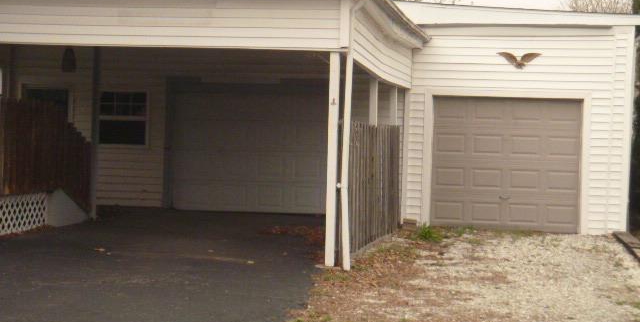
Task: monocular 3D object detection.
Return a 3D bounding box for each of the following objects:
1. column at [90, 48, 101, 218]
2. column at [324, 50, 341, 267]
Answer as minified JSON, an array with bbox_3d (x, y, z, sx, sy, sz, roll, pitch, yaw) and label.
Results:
[{"bbox_3d":[-3.429,-0.449,18.716,0.088,2.700,0.088,2,1,10],"label":"column"},{"bbox_3d":[0.152,-0.015,13.873,0.096,2.420,0.096,2,1,10],"label":"column"}]

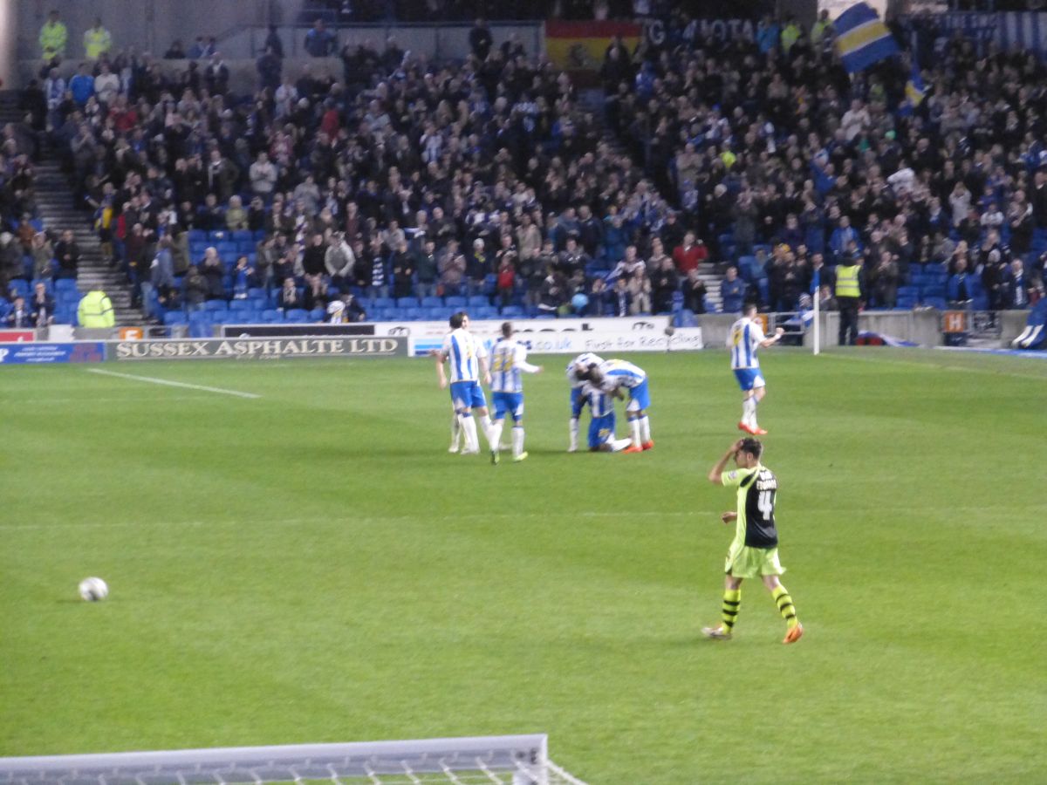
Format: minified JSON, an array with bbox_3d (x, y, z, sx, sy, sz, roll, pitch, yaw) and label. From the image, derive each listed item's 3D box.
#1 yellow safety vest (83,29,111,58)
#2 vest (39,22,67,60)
[{"bbox_3d":[-9.028,-7.389,148.300,0.590,0.700,0.340,-1,2,-7],"label":"yellow safety vest"},{"bbox_3d":[-9.984,-7.458,148.200,0.600,0.830,0.360,-1,2,-6],"label":"vest"}]

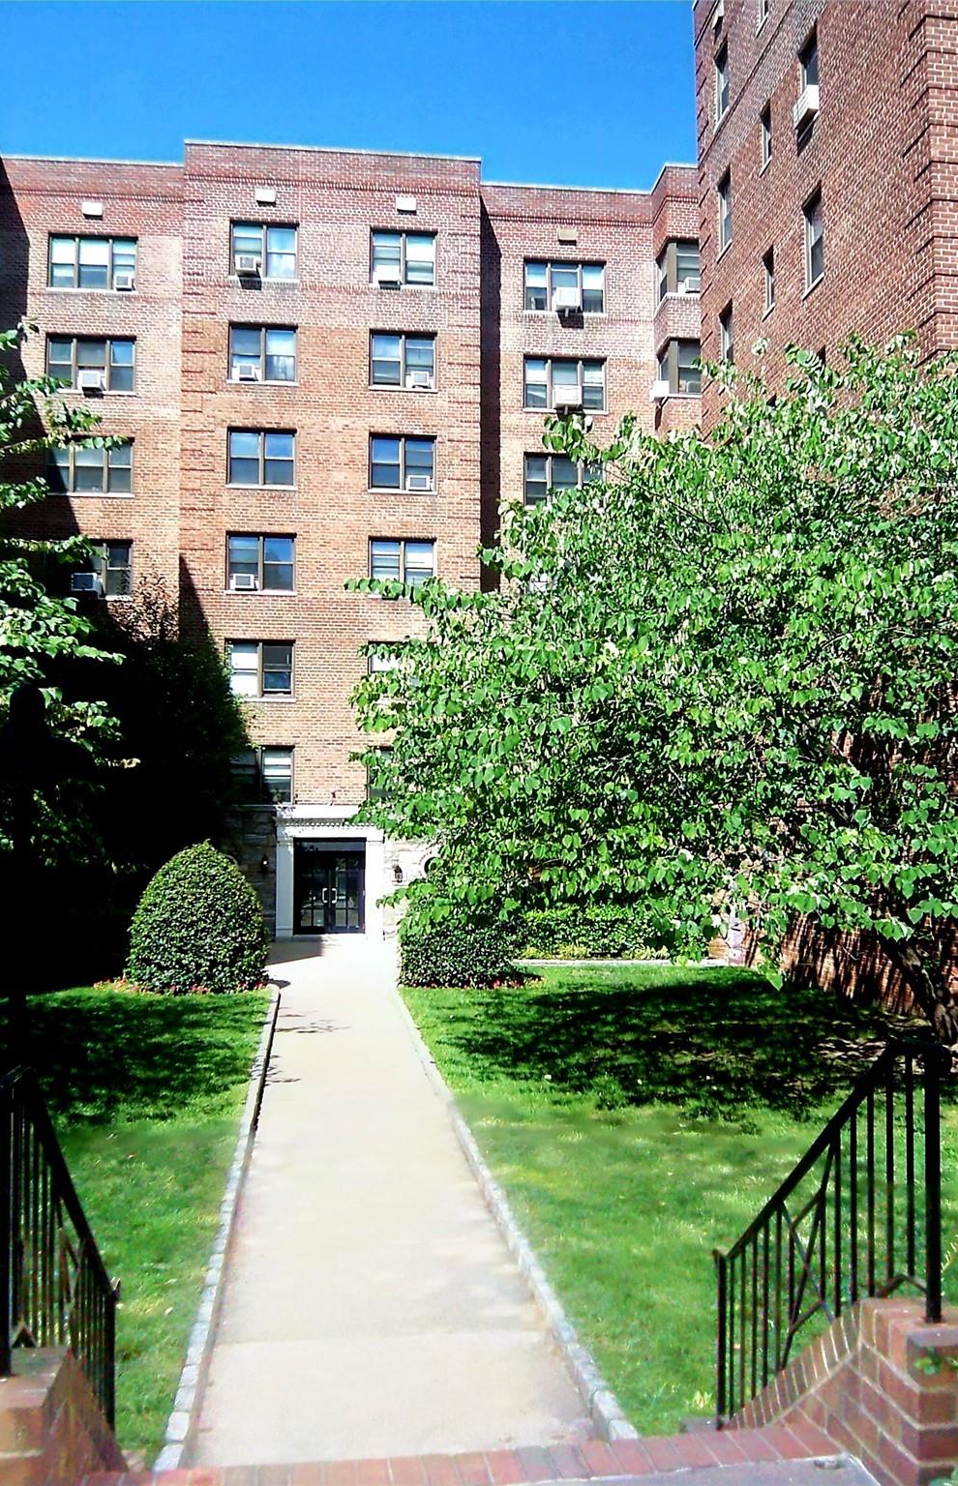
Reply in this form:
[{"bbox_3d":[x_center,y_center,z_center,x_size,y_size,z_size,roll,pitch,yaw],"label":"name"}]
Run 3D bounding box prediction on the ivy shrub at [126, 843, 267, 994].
[{"bbox_3d":[-4.765,2.931,22.262,2.350,2.430,2.300,1,-4,-6],"label":"ivy shrub"}]

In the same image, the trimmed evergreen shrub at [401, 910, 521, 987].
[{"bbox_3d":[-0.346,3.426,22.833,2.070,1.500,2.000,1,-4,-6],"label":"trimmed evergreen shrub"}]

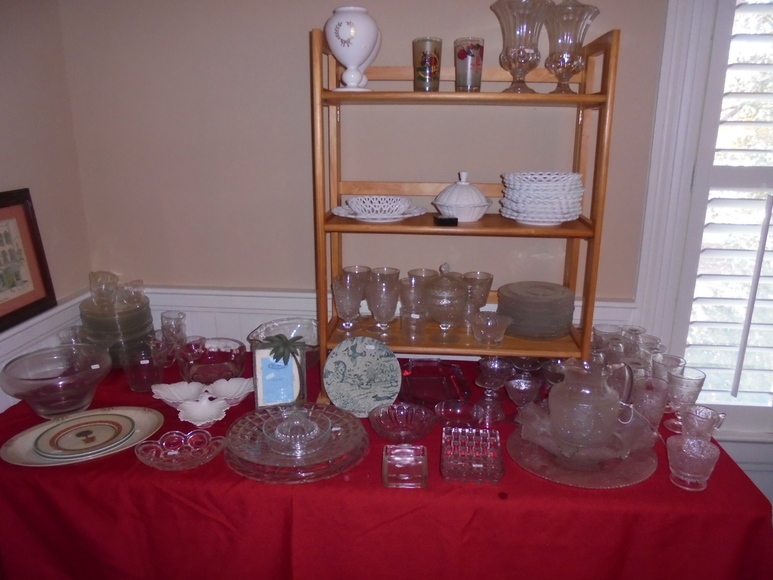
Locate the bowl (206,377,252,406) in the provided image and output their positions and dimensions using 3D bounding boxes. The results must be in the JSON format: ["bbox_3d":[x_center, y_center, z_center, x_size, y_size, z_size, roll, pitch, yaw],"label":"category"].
[{"bbox_3d":[-0.419,0.280,1.568,0.142,0.046,0.122,-8,16,-30],"label":"bowl"}]

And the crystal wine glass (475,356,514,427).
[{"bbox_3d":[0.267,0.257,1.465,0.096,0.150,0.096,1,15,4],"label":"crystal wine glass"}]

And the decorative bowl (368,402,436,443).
[{"bbox_3d":[0.039,0.326,1.400,0.162,0.046,0.162,0,15,0],"label":"decorative bowl"}]

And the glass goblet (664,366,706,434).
[{"bbox_3d":[0.732,0.273,1.430,0.088,0.143,0.088,1,15,4],"label":"glass goblet"}]

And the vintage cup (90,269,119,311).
[{"bbox_3d":[-0.886,0.004,1.831,0.086,0.104,0.086,1,15,4],"label":"vintage cup"}]

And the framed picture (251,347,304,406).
[{"bbox_3d":[-0.282,0.221,1.540,0.137,0.178,0.032,-2,8,-10],"label":"framed picture"}]

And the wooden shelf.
[{"bbox_3d":[0.183,-0.170,1.558,0.700,0.934,0.257,1,15,4],"label":"wooden shelf"}]

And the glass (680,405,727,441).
[{"bbox_3d":[0.647,0.281,1.194,0.095,0.075,0.075,8,17,26],"label":"glass"}]

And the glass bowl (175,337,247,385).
[{"bbox_3d":[-0.520,0.216,1.729,0.203,0.087,0.203,0,15,0],"label":"glass bowl"}]

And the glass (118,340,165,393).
[{"bbox_3d":[-0.689,0.218,1.646,0.120,0.122,0.120,1,15,4],"label":"glass"}]

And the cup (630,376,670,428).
[{"bbox_3d":[0.645,0.283,1.441,0.087,0.117,0.087,1,15,4],"label":"cup"}]

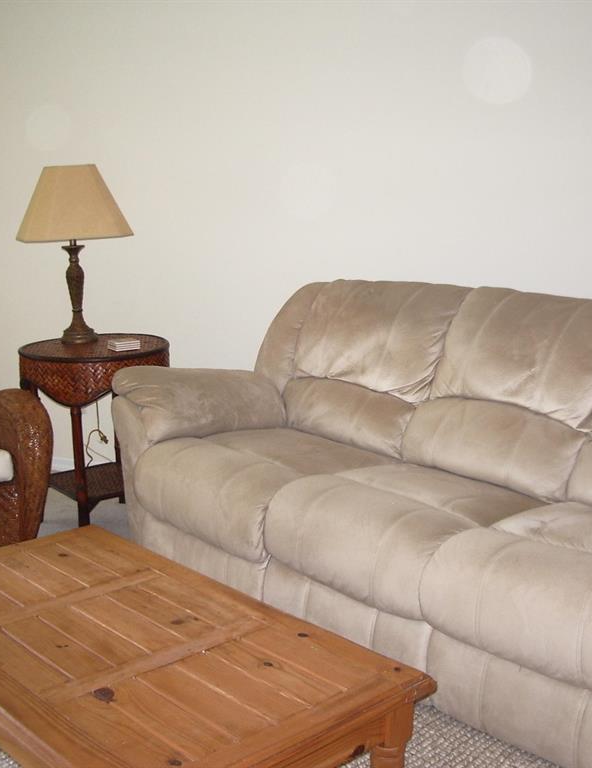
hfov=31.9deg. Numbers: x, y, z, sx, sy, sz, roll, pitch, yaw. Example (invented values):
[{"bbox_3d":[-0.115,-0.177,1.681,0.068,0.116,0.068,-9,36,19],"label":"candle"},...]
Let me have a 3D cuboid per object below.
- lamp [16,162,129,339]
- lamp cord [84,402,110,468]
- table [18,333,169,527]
[{"bbox_3d":[-0.837,-0.492,3.914,0.400,0.665,0.400,-6,13,-23],"label":"lamp"},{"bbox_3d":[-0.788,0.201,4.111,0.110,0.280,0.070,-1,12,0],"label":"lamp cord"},{"bbox_3d":[-0.739,0.193,3.915,0.555,0.680,0.555,-1,12,0],"label":"table"}]

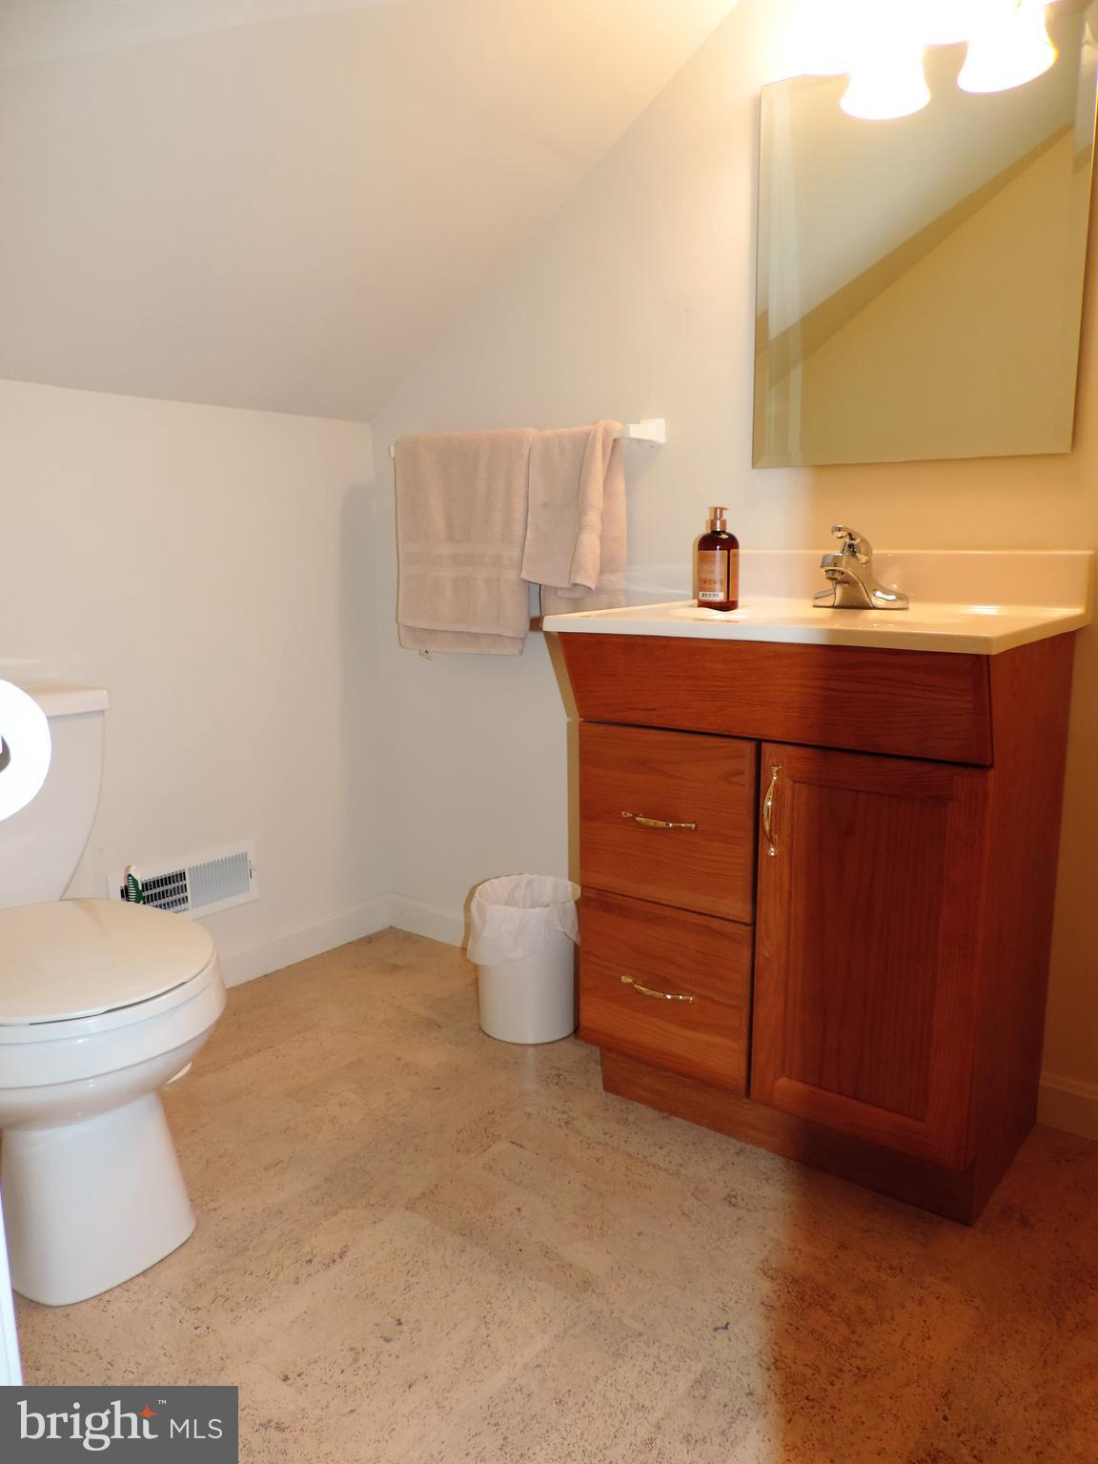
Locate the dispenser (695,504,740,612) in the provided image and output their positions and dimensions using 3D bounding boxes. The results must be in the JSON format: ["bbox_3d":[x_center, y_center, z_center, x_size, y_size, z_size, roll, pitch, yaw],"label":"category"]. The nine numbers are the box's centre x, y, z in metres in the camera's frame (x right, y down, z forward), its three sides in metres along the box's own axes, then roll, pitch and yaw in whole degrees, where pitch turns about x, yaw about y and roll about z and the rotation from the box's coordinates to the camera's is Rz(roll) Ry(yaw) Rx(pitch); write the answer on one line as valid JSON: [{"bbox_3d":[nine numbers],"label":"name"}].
[{"bbox_3d":[0.278,-0.284,1.664,0.069,0.170,0.069,-1,10,0],"label":"dispenser"}]

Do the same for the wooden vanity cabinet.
[{"bbox_3d":[0.400,0.244,1.576,0.613,0.802,0.494,7,13,38],"label":"wooden vanity cabinet"}]

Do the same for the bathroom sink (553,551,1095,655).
[{"bbox_3d":[0.397,-0.206,1.502,0.635,0.110,0.504,7,13,38],"label":"bathroom sink"}]

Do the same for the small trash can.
[{"bbox_3d":[-0.041,0.444,1.999,0.200,0.271,0.200,-1,10,0],"label":"small trash can"}]

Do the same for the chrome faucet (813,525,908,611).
[{"bbox_3d":[0.480,-0.256,1.597,0.158,0.130,0.150,7,13,38],"label":"chrome faucet"}]

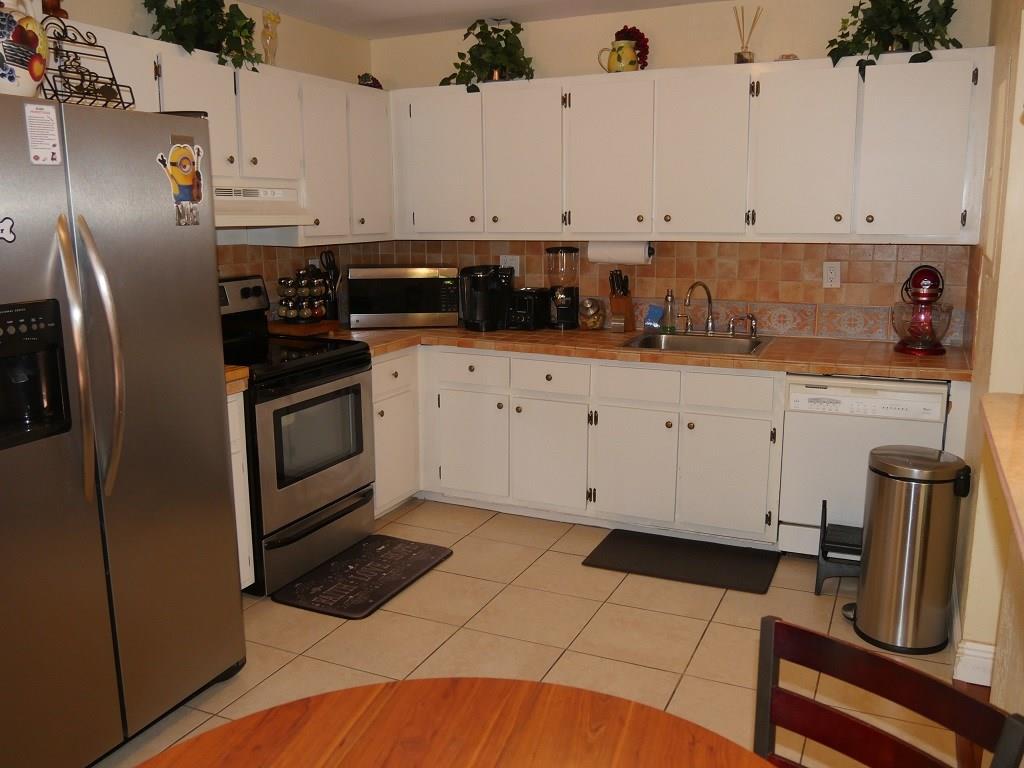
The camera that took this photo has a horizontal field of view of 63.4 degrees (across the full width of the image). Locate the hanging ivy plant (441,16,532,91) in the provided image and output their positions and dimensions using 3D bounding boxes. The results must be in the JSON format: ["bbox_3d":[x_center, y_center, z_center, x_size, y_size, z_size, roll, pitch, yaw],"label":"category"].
[{"bbox_3d":[-0.132,-1.668,4.266,0.500,0.370,0.370,5,12,25],"label":"hanging ivy plant"}]

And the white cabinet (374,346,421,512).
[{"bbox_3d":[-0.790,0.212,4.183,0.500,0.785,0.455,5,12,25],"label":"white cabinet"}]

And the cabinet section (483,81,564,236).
[{"bbox_3d":[0.118,-1.127,4.248,0.432,0.710,0.310,5,12,24],"label":"cabinet section"}]

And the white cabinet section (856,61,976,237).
[{"bbox_3d":[1.712,-0.995,3.549,0.405,0.705,0.310,5,12,24],"label":"white cabinet section"}]

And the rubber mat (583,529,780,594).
[{"bbox_3d":[0.744,0.764,3.602,0.757,0.012,0.457,5,12,25],"label":"rubber mat"}]

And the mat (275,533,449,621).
[{"bbox_3d":[-0.611,0.794,3.480,0.450,0.016,0.735,5,12,25],"label":"mat"}]

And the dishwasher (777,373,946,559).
[{"bbox_3d":[1.554,0.323,3.685,0.607,0.830,0.605,5,12,25],"label":"dishwasher"}]

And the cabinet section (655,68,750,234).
[{"bbox_3d":[0.923,-1.062,3.895,0.425,0.710,0.310,5,12,24],"label":"cabinet section"}]

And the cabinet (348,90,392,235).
[{"bbox_3d":[-0.873,-1.142,4.310,0.320,0.725,0.365,5,12,25],"label":"cabinet"}]

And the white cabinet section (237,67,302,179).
[{"bbox_3d":[-1.165,-1.102,3.575,0.310,0.435,0.395,5,12,24],"label":"white cabinet section"}]

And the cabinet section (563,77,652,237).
[{"bbox_3d":[0.524,-1.094,4.070,0.442,0.710,0.310,5,12,24],"label":"cabinet section"}]

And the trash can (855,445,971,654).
[{"bbox_3d":[1.386,0.571,2.898,0.350,0.650,0.310,9,14,40],"label":"trash can"}]

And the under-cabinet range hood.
[{"bbox_3d":[-1.230,-0.766,3.502,0.435,0.200,0.760,5,12,25],"label":"under-cabinet range hood"}]

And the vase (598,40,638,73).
[{"bbox_3d":[0.514,-1.546,3.964,0.200,0.175,0.155,2,11,12],"label":"vase"}]

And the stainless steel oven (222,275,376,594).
[{"bbox_3d":[-1.098,0.166,3.627,0.680,1.200,0.765,5,12,25],"label":"stainless steel oven"}]

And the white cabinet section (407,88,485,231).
[{"bbox_3d":[-0.279,-1.160,4.422,0.433,0.710,0.310,5,12,24],"label":"white cabinet section"}]

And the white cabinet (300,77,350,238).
[{"bbox_3d":[-1.031,-1.072,3.981,0.320,0.725,0.330,5,12,25],"label":"white cabinet"}]

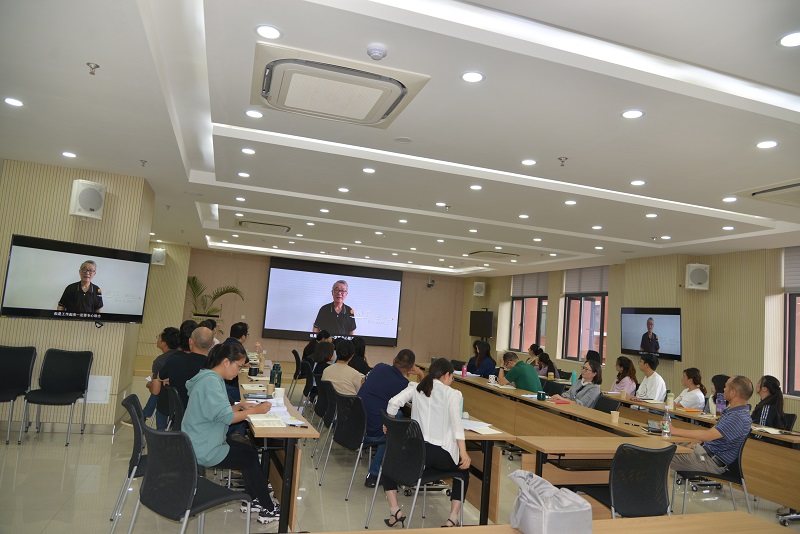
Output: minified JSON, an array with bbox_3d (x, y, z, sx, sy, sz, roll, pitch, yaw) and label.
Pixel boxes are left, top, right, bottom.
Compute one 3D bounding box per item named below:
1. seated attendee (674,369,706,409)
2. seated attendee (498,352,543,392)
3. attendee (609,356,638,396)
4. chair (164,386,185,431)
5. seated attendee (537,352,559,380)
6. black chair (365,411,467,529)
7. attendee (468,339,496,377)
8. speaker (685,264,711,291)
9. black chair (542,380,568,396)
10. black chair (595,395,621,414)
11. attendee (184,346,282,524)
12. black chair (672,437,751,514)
[{"bbox_3d":[3.458,1.844,6.517,0.720,1.210,0.500,5,-5,-5],"label":"seated attendee"},{"bbox_3d":[1.442,1.672,6.612,0.751,1.195,0.514,3,-5,15],"label":"seated attendee"},{"bbox_3d":[2.946,1.843,7.204,0.711,1.205,0.474,4,-5,11],"label":"attendee"},{"bbox_3d":[-1.548,1.406,4.218,0.550,0.860,0.470,8,-6,-36],"label":"chair"},{"bbox_3d":[2.414,2.000,8.926,0.711,1.146,0.464,3,-6,17],"label":"seated attendee"},{"bbox_3d":[0.115,1.510,3.910,0.560,0.860,0.470,8,-6,-34],"label":"black chair"},{"bbox_3d":[1.115,1.730,7.845,0.711,1.255,0.474,1,-6,31],"label":"attendee"},{"bbox_3d":[4.537,0.165,8.172,0.280,0.360,0.200,3,3,13],"label":"speaker"},{"bbox_3d":[1.808,1.931,6.985,0.550,0.860,0.470,6,-6,-17],"label":"black chair"},{"bbox_3d":[1.890,1.760,5.409,0.534,0.869,0.454,6,-5,-15],"label":"black chair"},{"bbox_3d":[-1.159,1.177,3.812,0.741,1.245,0.464,6,-6,-19],"label":"attendee"},{"bbox_3d":[2.626,1.734,4.491,0.534,0.869,0.454,3,-6,17],"label":"black chair"}]

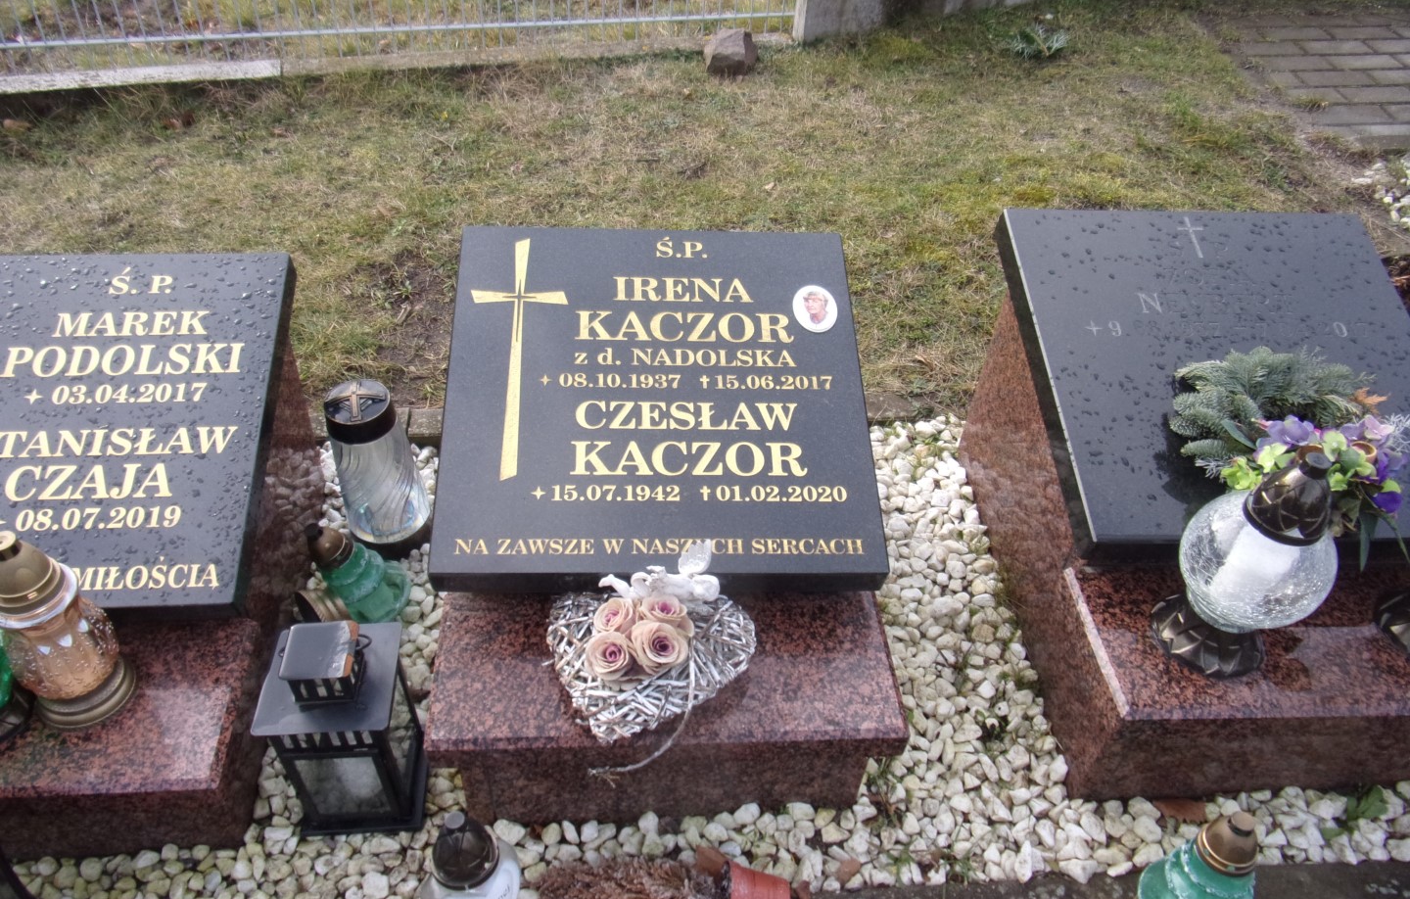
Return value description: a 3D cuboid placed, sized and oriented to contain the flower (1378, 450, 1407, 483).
[{"bbox_3d":[0.942,0.024,1.340,0.042,0.038,0.032,-3,43,-8],"label":"flower"}]

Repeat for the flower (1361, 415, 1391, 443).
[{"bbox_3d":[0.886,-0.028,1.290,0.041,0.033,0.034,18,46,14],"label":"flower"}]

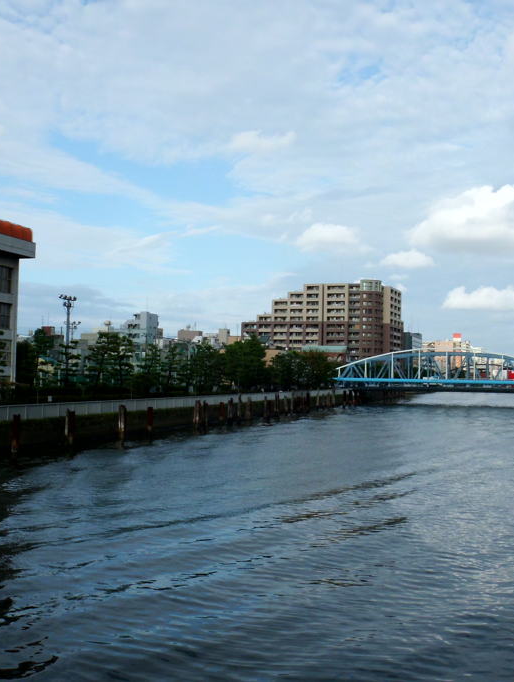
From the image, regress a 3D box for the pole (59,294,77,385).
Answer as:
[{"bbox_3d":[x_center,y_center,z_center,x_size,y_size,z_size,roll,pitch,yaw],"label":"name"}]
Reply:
[{"bbox_3d":[-20.148,0.534,85.000,0.900,11.000,2.900,0,-2,19],"label":"pole"}]

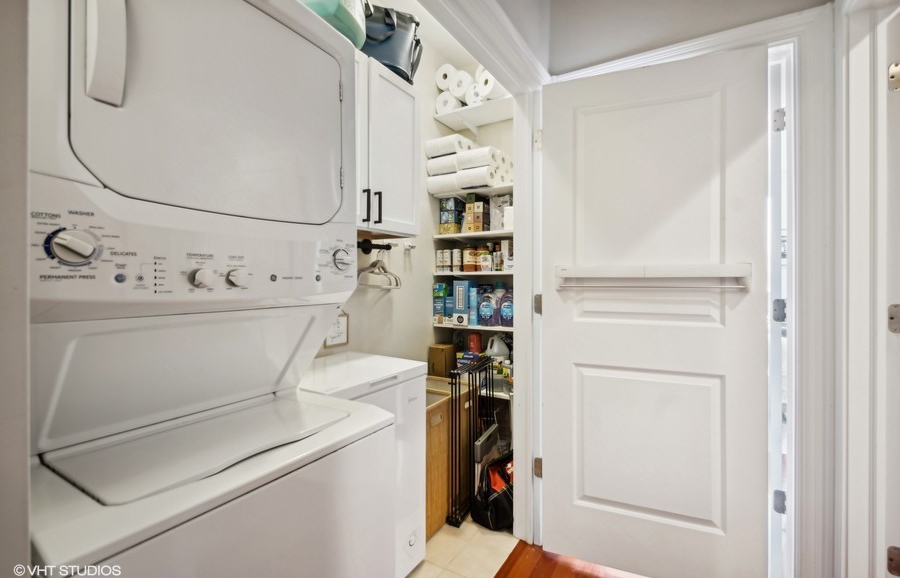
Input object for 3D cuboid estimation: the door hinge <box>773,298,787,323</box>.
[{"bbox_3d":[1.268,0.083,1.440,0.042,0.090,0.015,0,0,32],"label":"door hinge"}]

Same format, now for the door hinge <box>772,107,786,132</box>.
[{"bbox_3d":[1.272,-0.649,1.445,0.045,0.090,0.014,0,0,27],"label":"door hinge"}]

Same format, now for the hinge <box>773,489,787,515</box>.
[{"bbox_3d":[1.272,0.821,1.445,0.045,0.090,0.014,0,0,27],"label":"hinge"}]

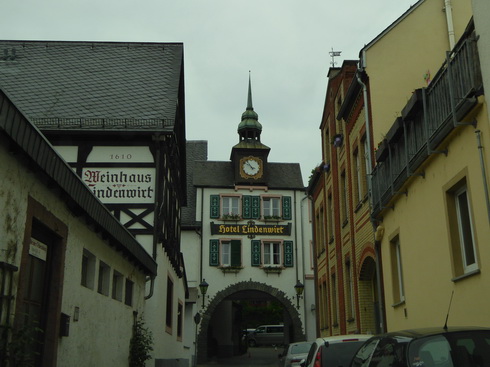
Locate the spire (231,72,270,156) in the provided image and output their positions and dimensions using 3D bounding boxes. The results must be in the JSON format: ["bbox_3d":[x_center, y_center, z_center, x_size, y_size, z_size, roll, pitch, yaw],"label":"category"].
[{"bbox_3d":[0.326,-4.280,34.349,2.200,5.600,2.150,1,-16,-5],"label":"spire"}]

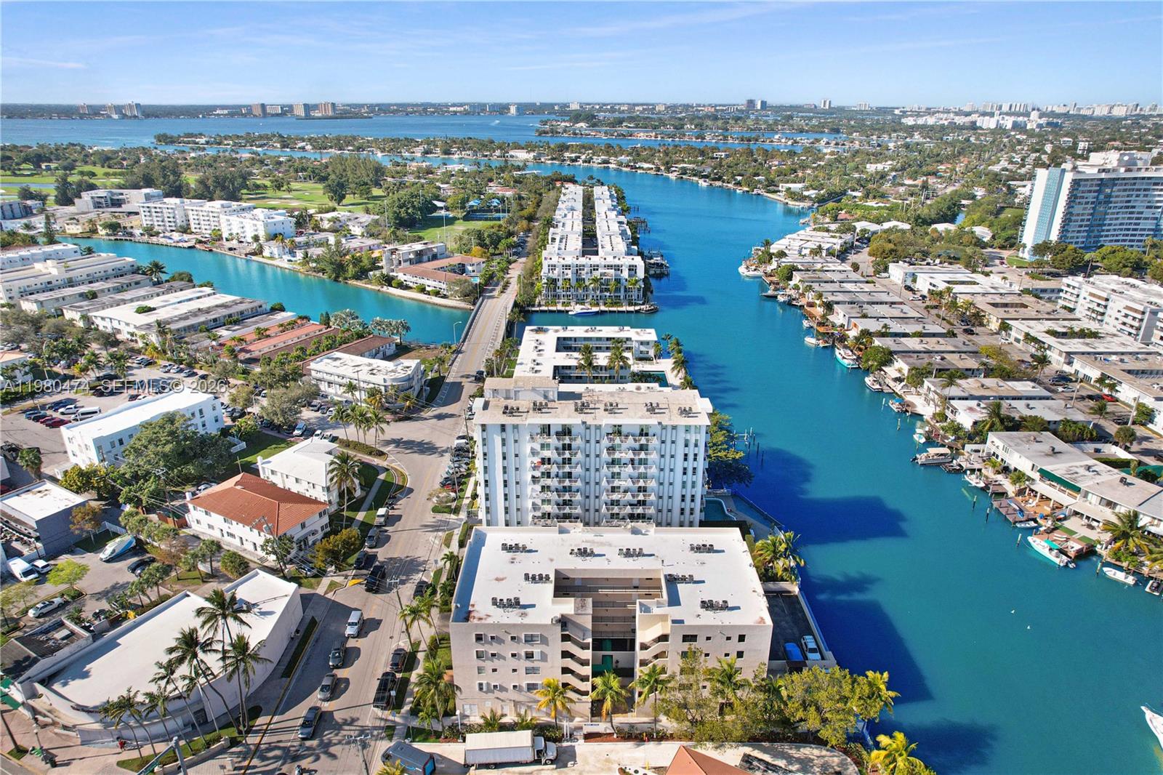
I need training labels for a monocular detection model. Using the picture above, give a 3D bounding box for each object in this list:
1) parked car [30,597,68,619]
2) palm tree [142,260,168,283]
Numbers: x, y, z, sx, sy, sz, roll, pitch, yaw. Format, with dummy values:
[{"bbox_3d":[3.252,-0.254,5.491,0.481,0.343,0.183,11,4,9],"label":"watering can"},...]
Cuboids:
[{"bbox_3d":[-86.681,35.593,115.310,1.830,1.470,4.750,15,26,32],"label":"parked car"},{"bbox_3d":[-189.793,-50.629,316.666,9.500,10.600,9.500,0,22,0],"label":"palm tree"}]

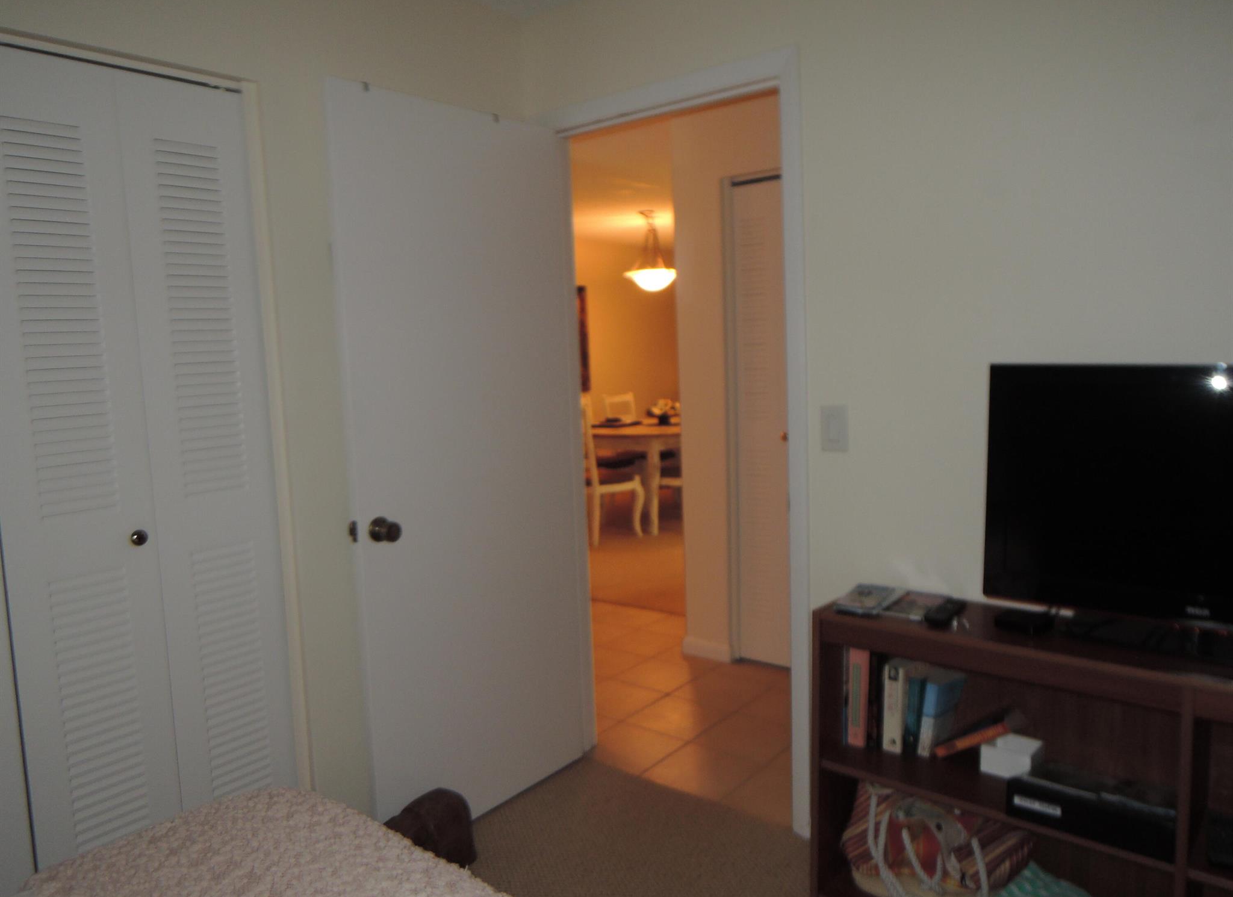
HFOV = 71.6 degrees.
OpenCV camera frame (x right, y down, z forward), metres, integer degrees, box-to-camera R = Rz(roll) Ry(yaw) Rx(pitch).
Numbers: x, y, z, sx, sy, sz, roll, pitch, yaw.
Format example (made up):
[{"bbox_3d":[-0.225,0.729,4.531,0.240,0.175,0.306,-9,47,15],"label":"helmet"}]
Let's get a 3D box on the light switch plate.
[{"bbox_3d":[0.557,-0.050,2.180,0.071,0.116,0.009,3,8,39],"label":"light switch plate"}]

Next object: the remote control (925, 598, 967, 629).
[{"bbox_3d":[0.738,0.363,1.907,0.050,0.024,0.172,2,8,34],"label":"remote control"}]

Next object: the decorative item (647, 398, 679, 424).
[{"bbox_3d":[0.378,-0.295,6.880,0.270,0.205,0.270,-2,6,0],"label":"decorative item"}]

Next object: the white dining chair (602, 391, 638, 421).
[{"bbox_3d":[0.225,0.023,7.364,0.530,0.995,0.450,3,8,39],"label":"white dining chair"}]

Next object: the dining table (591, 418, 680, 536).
[{"bbox_3d":[0.370,0.177,6.952,1.020,0.770,1.500,3,8,39],"label":"dining table"}]

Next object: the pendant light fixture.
[{"bbox_3d":[0.268,-1.559,6.750,0.425,0.640,0.425,-2,6,0],"label":"pendant light fixture"}]

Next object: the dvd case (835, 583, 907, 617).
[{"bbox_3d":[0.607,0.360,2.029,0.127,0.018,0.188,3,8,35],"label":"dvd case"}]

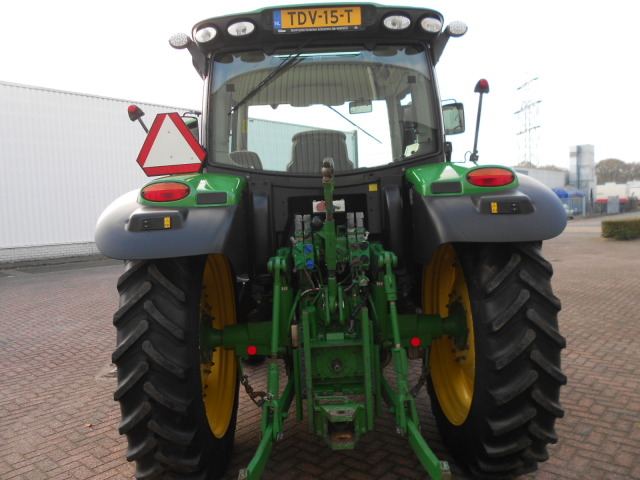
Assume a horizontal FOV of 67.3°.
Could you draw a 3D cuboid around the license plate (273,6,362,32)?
[{"bbox_3d":[-0.015,-1.306,2.845,0.525,0.123,0.020,-2,4,-1],"label":"license plate"}]

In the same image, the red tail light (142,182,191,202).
[{"bbox_3d":[-0.844,-0.261,2.630,0.260,0.102,0.065,-2,4,-1],"label":"red tail light"}]

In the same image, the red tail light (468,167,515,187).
[{"bbox_3d":[0.944,-0.351,2.660,0.260,0.102,0.065,-2,4,-1],"label":"red tail light"}]

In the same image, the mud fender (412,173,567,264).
[{"bbox_3d":[0.867,-0.186,2.777,0.695,0.480,0.780,-2,4,-1],"label":"mud fender"}]

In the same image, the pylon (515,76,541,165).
[{"bbox_3d":[69.399,-33.618,160.000,5.500,41.000,17.000,-3,4,-4],"label":"pylon"}]

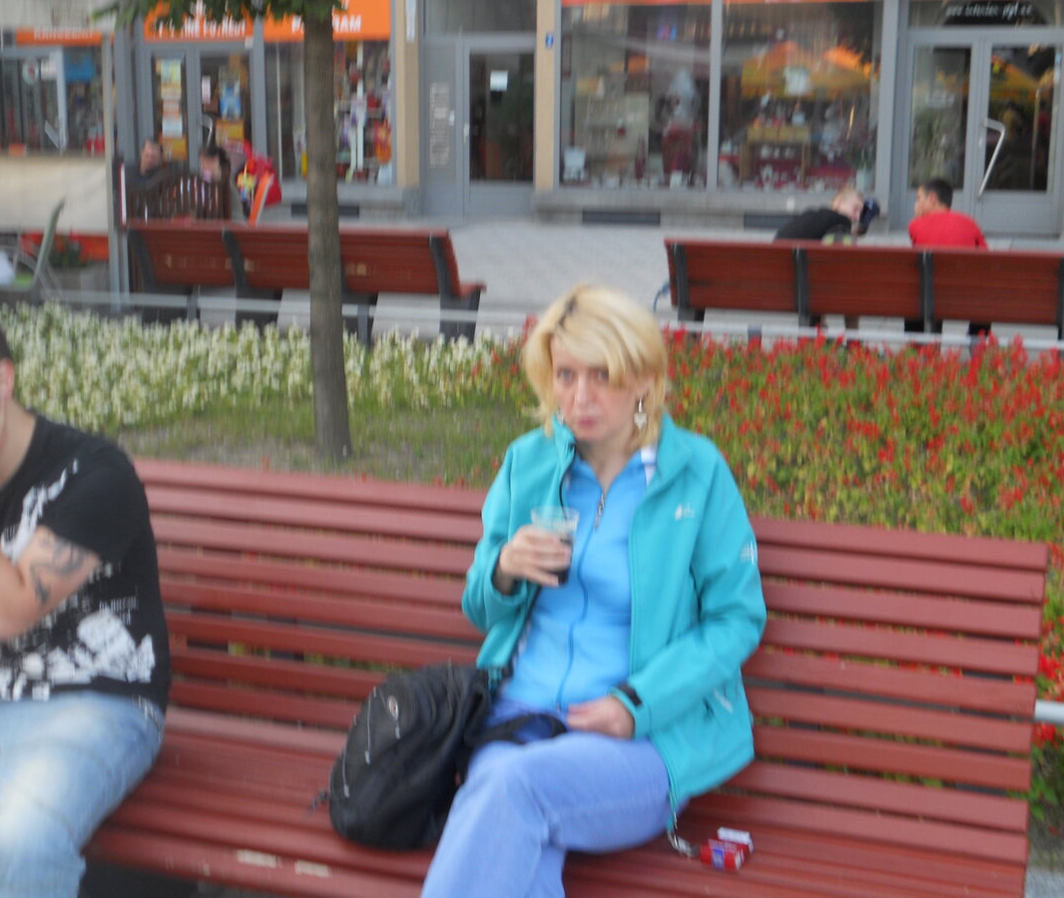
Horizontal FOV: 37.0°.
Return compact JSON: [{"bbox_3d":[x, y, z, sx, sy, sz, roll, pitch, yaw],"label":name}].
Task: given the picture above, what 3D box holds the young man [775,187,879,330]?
[{"bbox_3d":[1.789,-1.019,9.592,0.700,1.130,0.520,-9,15,-39],"label":"young man"}]

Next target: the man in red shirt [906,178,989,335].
[{"bbox_3d":[2.459,-1.007,9.372,0.520,1.200,0.750,2,11,10],"label":"man in red shirt"}]

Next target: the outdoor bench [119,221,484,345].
[{"bbox_3d":[-1.589,-1.155,11.017,2.420,0.800,0.620,4,12,18],"label":"outdoor bench"}]

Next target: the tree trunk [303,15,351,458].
[{"bbox_3d":[-0.865,-0.891,6.735,0.155,1.900,0.155,0,11,0],"label":"tree trunk"}]

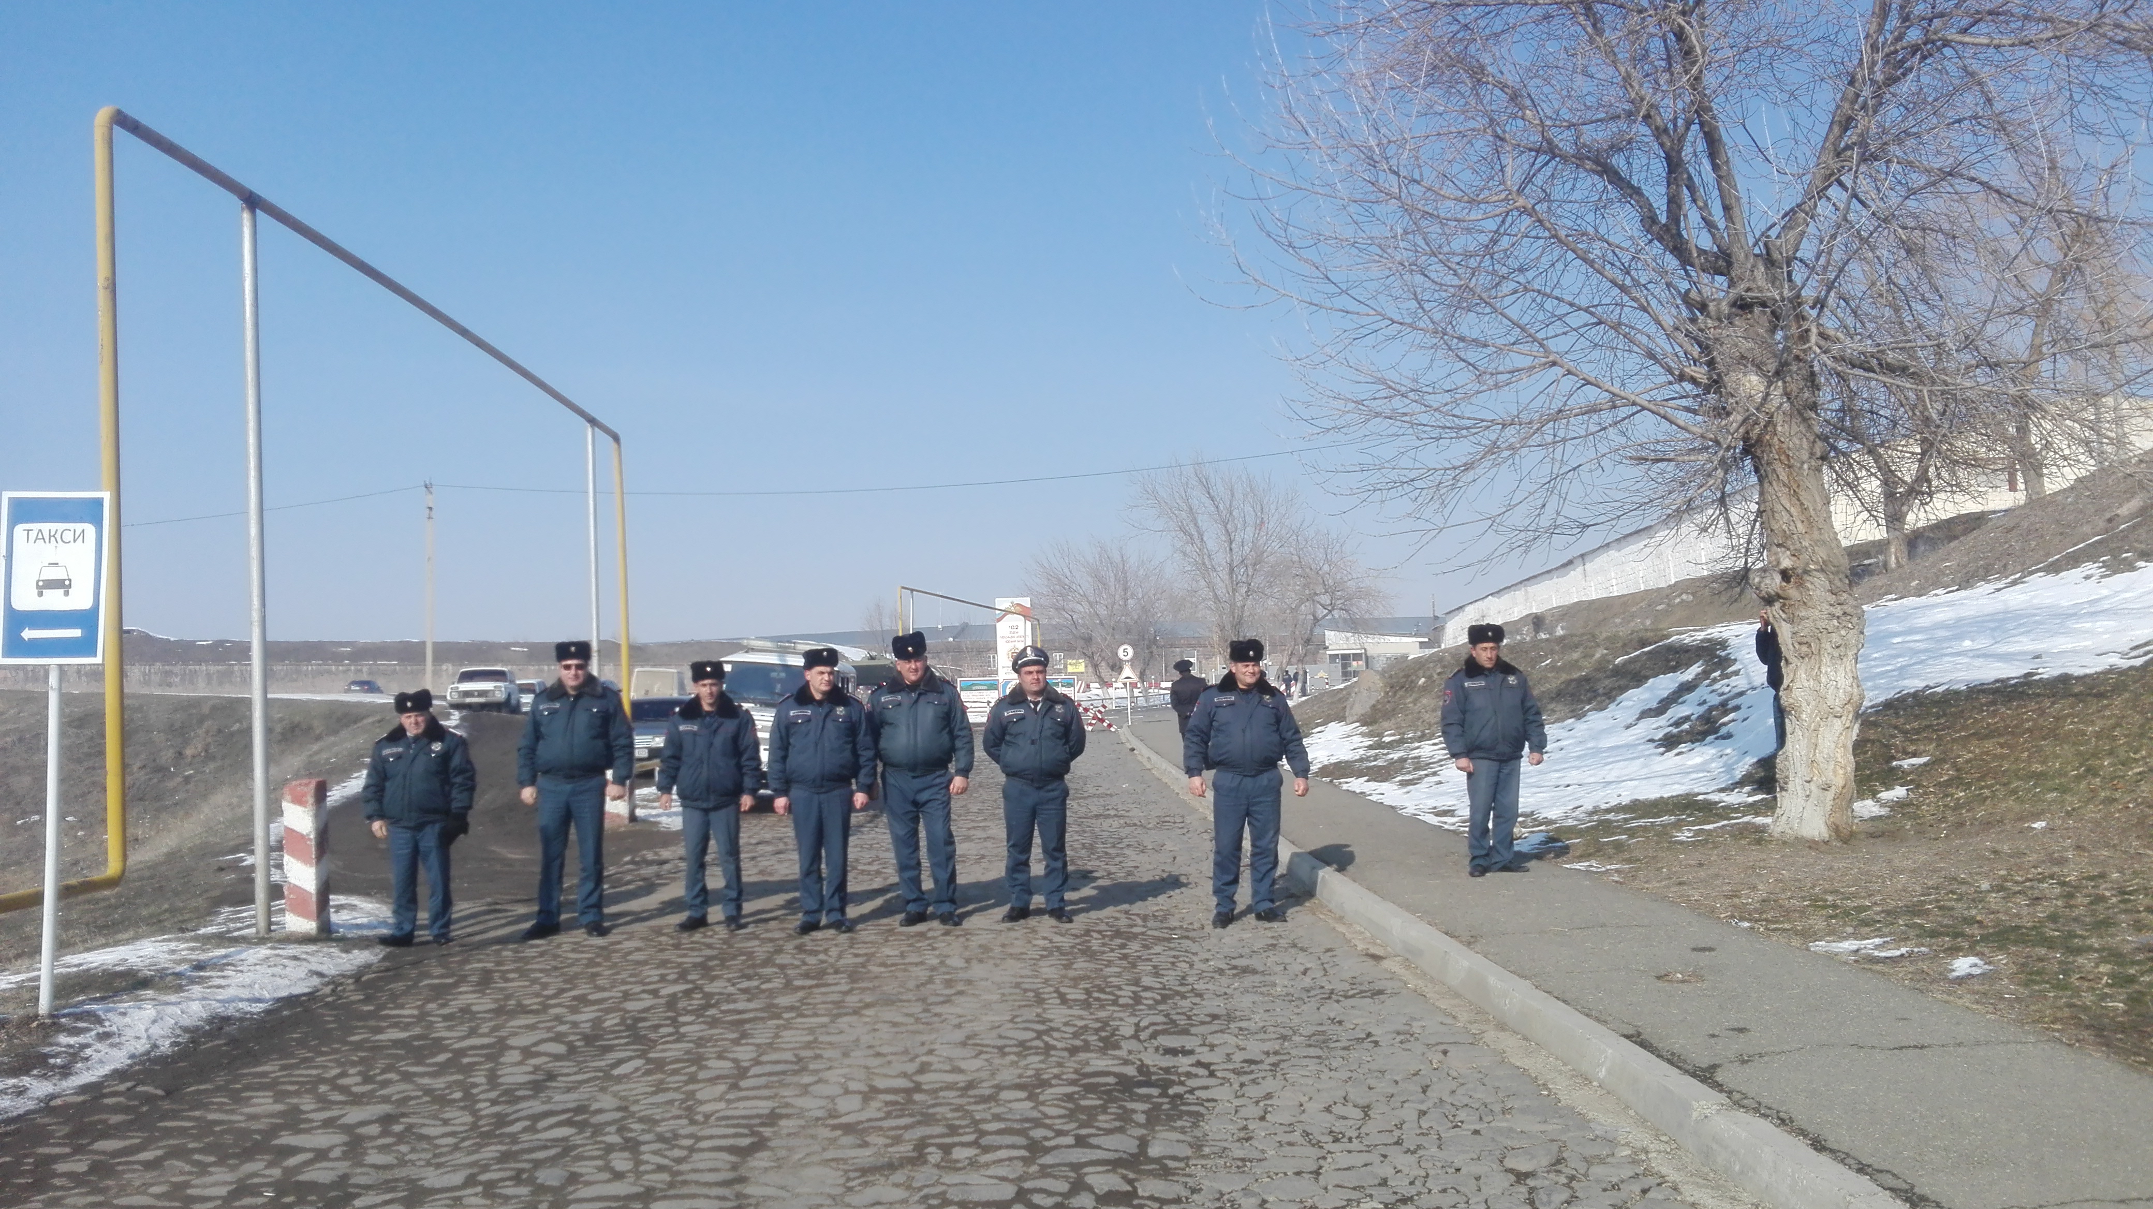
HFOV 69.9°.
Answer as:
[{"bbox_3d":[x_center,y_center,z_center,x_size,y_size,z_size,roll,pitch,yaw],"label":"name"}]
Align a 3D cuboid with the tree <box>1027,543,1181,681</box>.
[{"bbox_3d":[1.310,0.830,80.000,7.947,8.473,7.600,-2,-2,0],"label":"tree"}]

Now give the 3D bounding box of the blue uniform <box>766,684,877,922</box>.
[{"bbox_3d":[-1.662,1.295,10.050,0.702,1.558,0.380,-1,-2,-8],"label":"blue uniform"}]

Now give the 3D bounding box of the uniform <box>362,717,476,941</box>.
[{"bbox_3d":[-4.284,1.388,10.050,0.724,1.649,0.420,-1,-3,-12],"label":"uniform"}]

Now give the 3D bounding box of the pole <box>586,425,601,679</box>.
[{"bbox_3d":[-6.105,0.170,19.500,0.100,4.950,0.100,-2,-2,-5],"label":"pole"}]

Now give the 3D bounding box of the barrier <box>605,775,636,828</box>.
[{"bbox_3d":[-5.118,1.964,17.300,0.260,1.060,0.260,-2,-3,-3],"label":"barrier"}]

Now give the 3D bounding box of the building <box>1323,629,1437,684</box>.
[{"bbox_3d":[22.533,4.018,115.000,8.300,4.200,6.000,-2,-3,9],"label":"building"}]

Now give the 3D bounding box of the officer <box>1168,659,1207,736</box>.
[{"bbox_3d":[1.778,1.688,23.600,0.570,1.690,0.360,-2,-3,6],"label":"officer"}]

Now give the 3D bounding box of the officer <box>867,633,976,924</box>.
[{"bbox_3d":[-1.021,1.135,10.000,0.680,1.880,0.400,-2,-3,-3],"label":"officer"}]

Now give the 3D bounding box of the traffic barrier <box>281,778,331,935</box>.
[{"bbox_3d":[-5.244,1.725,10.500,0.235,1.060,0.235,-2,-3,-3],"label":"traffic barrier"}]

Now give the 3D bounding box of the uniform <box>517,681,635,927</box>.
[{"bbox_3d":[-3.264,1.300,10.050,0.745,1.613,0.380,-1,-3,-13],"label":"uniform"}]

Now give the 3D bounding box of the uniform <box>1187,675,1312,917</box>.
[{"bbox_3d":[1.080,1.208,9.750,0.770,1.500,0.380,-2,-3,0],"label":"uniform"}]

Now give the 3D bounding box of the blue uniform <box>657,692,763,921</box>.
[{"bbox_3d":[-2.427,1.336,10.200,0.680,1.515,0.380,-1,-2,-10],"label":"blue uniform"}]

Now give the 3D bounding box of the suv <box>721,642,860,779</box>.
[{"bbox_3d":[-4.422,1.714,23.846,1.860,2.150,4.800,-2,-2,-5],"label":"suv"}]

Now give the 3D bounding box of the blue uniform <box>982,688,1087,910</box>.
[{"bbox_3d":[-0.271,1.286,10.150,0.666,1.463,0.380,-2,-2,-3],"label":"blue uniform"}]

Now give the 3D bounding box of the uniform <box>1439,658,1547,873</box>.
[{"bbox_3d":[2.856,1.106,10.550,0.680,1.470,0.380,-2,-3,-6],"label":"uniform"}]

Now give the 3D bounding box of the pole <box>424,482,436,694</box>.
[{"bbox_3d":[-24.312,-0.602,58.000,0.240,8.100,0.240,-1,-3,-11],"label":"pole"}]

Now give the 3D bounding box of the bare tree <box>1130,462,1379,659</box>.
[{"bbox_3d":[9.830,-1.314,83.000,13.771,12.959,11.500,-2,-2,0],"label":"bare tree"}]

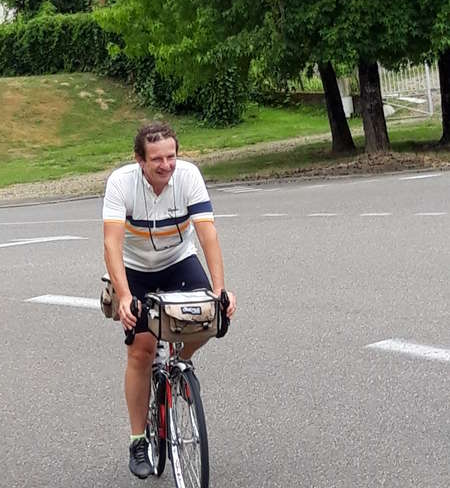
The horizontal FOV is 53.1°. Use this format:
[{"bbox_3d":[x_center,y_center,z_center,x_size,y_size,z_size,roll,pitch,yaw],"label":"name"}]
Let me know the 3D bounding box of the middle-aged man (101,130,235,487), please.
[{"bbox_3d":[-0.262,0.295,2.080,0.560,1.660,0.800,-7,11,-15],"label":"middle-aged man"}]

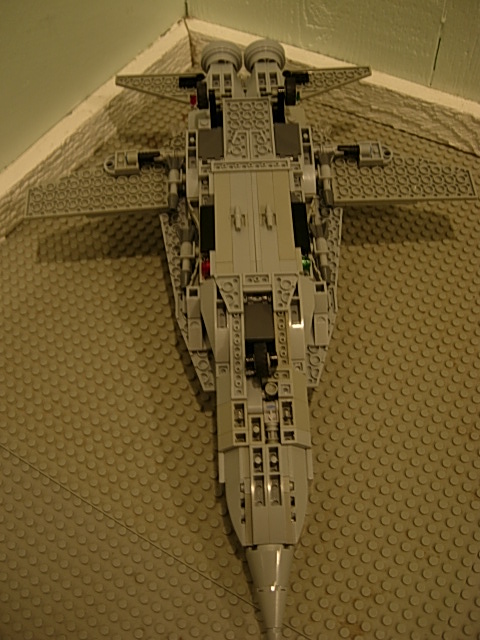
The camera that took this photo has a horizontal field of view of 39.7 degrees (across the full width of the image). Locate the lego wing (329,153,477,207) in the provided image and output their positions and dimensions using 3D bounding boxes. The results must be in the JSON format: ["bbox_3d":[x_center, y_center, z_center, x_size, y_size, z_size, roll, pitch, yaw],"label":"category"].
[{"bbox_3d":[0.106,-0.097,0.443,0.096,0.008,0.046,-2,63,-3],"label":"lego wing"}]

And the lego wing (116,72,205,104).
[{"bbox_3d":[-0.061,-0.172,0.500,0.065,0.008,0.032,-4,65,-1],"label":"lego wing"}]

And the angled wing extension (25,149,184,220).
[{"bbox_3d":[-0.089,-0.092,0.438,0.105,0.017,0.048,-4,64,2],"label":"angled wing extension"}]

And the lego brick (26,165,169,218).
[{"bbox_3d":[-0.094,-0.089,0.442,0.096,0.008,0.046,-4,64,2],"label":"lego brick"}]

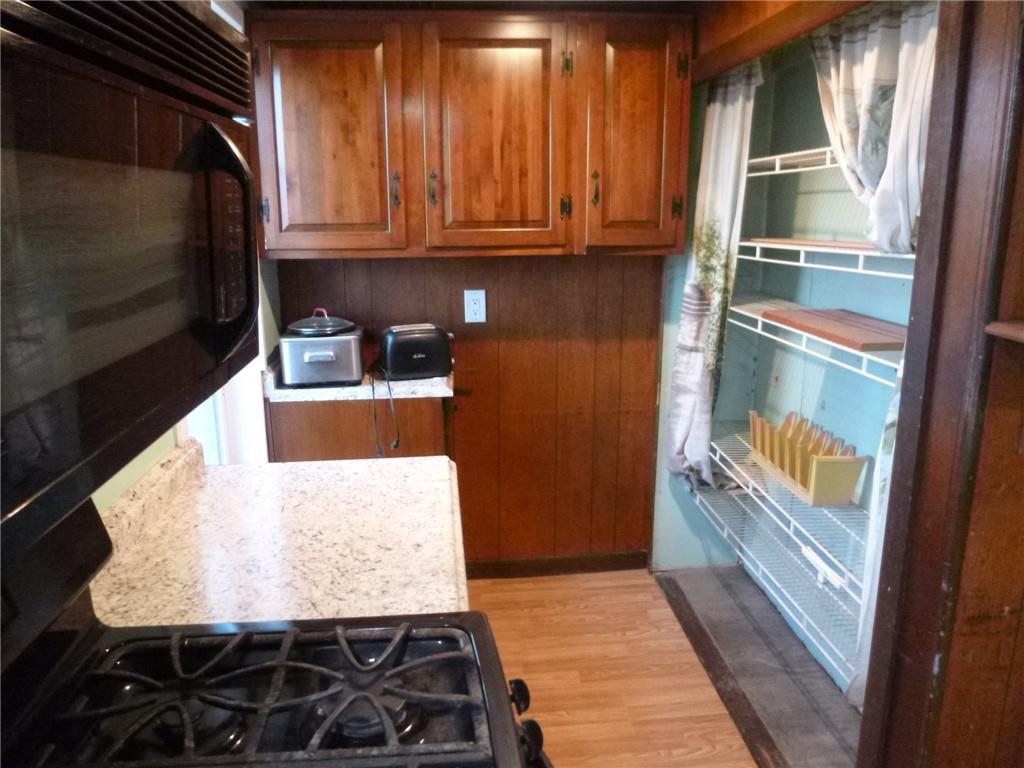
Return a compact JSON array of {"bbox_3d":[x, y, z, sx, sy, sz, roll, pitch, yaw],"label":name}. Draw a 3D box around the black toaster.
[{"bbox_3d":[-0.346,-0.122,2.680,0.248,0.178,0.160,-5,14,-18],"label":"black toaster"}]

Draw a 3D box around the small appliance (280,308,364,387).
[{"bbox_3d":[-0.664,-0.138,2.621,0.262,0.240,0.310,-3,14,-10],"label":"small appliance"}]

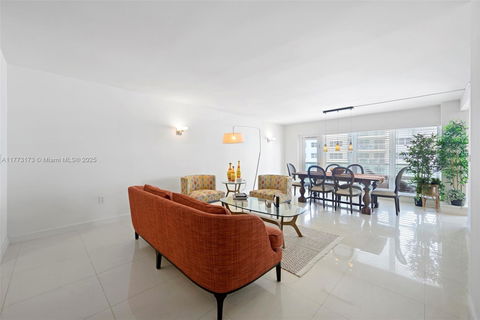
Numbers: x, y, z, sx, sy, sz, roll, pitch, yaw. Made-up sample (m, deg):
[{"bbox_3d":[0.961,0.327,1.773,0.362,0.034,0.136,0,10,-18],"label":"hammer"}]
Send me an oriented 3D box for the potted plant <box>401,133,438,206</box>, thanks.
[{"bbox_3d":[4.241,0.232,4.417,0.700,1.740,0.680,0,1,44],"label":"potted plant"}]

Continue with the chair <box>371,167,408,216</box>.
[{"bbox_3d":[3.133,0.629,3.940,0.600,0.970,0.490,0,1,44],"label":"chair"}]

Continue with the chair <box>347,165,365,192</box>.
[{"bbox_3d":[2.930,0.620,4.835,0.490,0.970,0.580,0,1,44],"label":"chair"}]

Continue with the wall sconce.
[{"bbox_3d":[-1.380,-0.705,4.457,0.200,0.230,0.180,0,1,44],"label":"wall sconce"}]

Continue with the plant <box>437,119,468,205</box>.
[{"bbox_3d":[4.522,0.055,3.973,0.520,1.780,0.520,0,1,44],"label":"plant"}]

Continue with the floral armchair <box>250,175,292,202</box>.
[{"bbox_3d":[0.769,0.765,4.694,0.770,0.710,0.770,0,1,44],"label":"floral armchair"}]

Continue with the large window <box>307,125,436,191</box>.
[{"bbox_3d":[3.758,0.015,6.042,3.700,1.780,0.120,0,1,44],"label":"large window"}]

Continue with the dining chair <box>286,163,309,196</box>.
[{"bbox_3d":[1.712,0.620,5.462,0.580,0.970,0.490,0,1,44],"label":"dining chair"}]

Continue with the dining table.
[{"bbox_3d":[2.332,0.736,4.609,1.880,0.750,0.950,0,1,44],"label":"dining table"}]

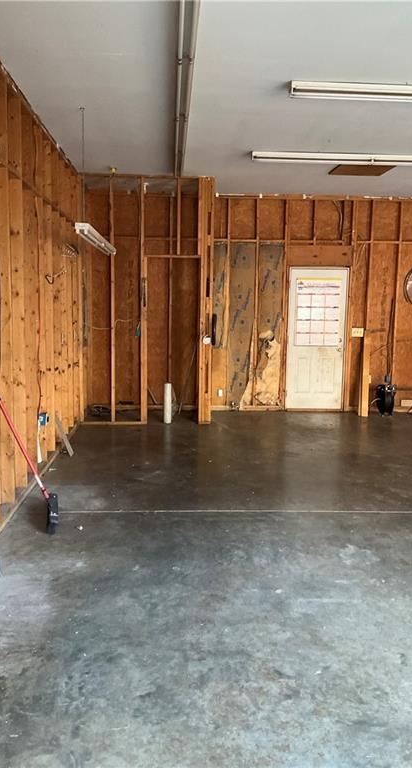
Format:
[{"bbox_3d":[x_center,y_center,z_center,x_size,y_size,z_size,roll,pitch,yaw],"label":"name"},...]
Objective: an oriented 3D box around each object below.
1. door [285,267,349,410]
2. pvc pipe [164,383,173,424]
[{"bbox_3d":[1.604,-0.629,9.306,0.825,2.030,0.060,1,7,-3],"label":"door"},{"bbox_3d":[-0.484,0.251,8.251,0.088,0.515,0.088,1,7,-3],"label":"pvc pipe"}]

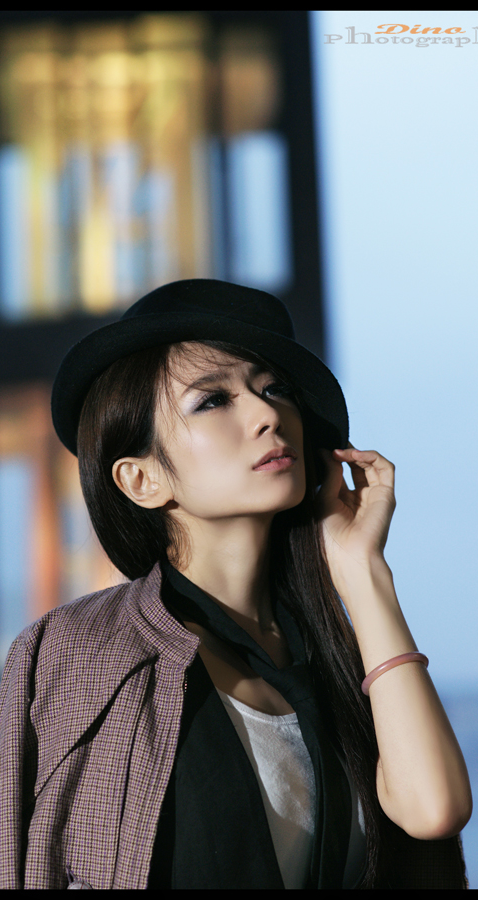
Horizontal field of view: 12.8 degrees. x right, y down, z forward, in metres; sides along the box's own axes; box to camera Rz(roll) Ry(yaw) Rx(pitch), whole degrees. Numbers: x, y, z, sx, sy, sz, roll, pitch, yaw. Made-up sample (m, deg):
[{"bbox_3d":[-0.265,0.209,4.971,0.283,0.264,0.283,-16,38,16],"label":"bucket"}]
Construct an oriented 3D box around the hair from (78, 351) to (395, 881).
[{"bbox_3d":[-0.006,0.137,1.940,0.250,0.530,0.250,3,-8,-24],"label":"hair"}]

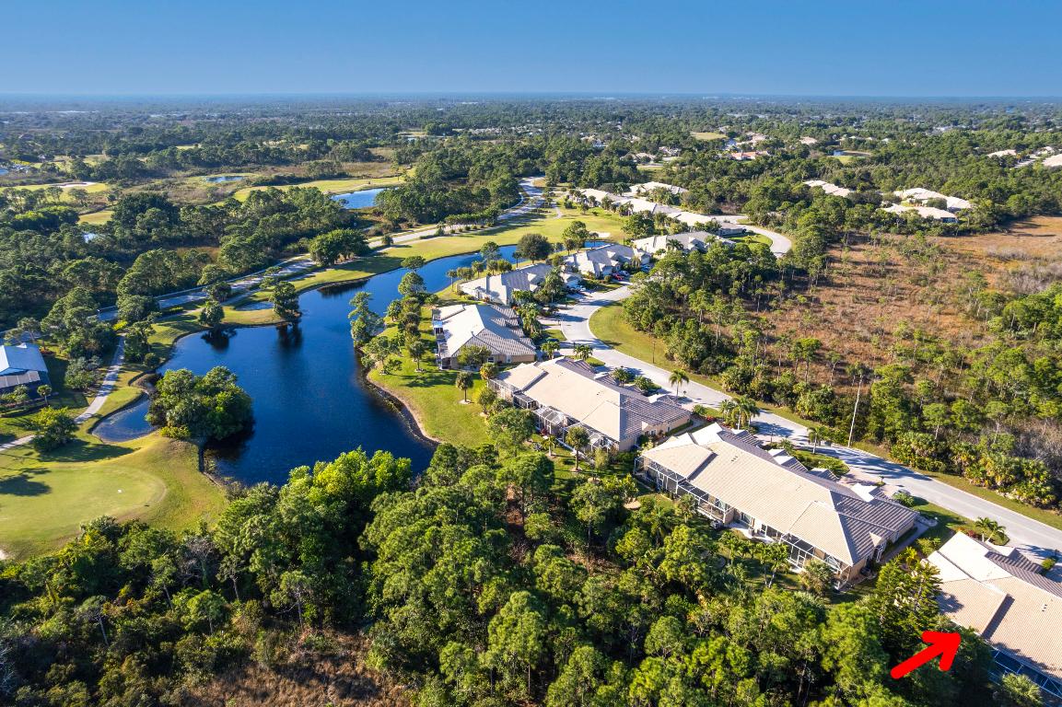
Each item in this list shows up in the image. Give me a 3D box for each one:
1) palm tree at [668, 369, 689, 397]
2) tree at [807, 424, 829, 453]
[{"bbox_3d":[29.460,6.340,129.850,4.400,7.000,4.400,0,22,0],"label":"palm tree"},{"bbox_3d":[49.040,14.830,111.270,3.770,5.310,3.770,0,22,0],"label":"tree"}]

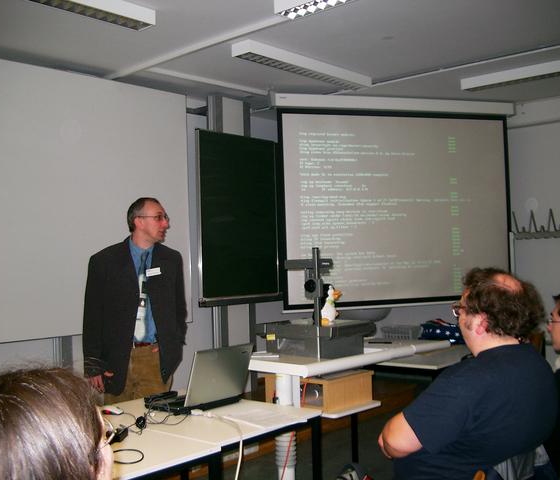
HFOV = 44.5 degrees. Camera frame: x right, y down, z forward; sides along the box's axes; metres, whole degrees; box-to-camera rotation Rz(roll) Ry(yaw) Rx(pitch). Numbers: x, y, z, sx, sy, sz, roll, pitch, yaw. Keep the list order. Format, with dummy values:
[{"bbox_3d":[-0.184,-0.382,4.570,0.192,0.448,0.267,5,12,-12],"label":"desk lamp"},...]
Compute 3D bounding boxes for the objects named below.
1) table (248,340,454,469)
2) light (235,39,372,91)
[{"bbox_3d":[0.390,1.055,3.949,0.621,0.855,1.225,-2,-1,42],"label":"table"},{"bbox_3d":[0.218,-1.277,5.089,0.160,0.079,1.417,-2,-1,42],"label":"light"}]

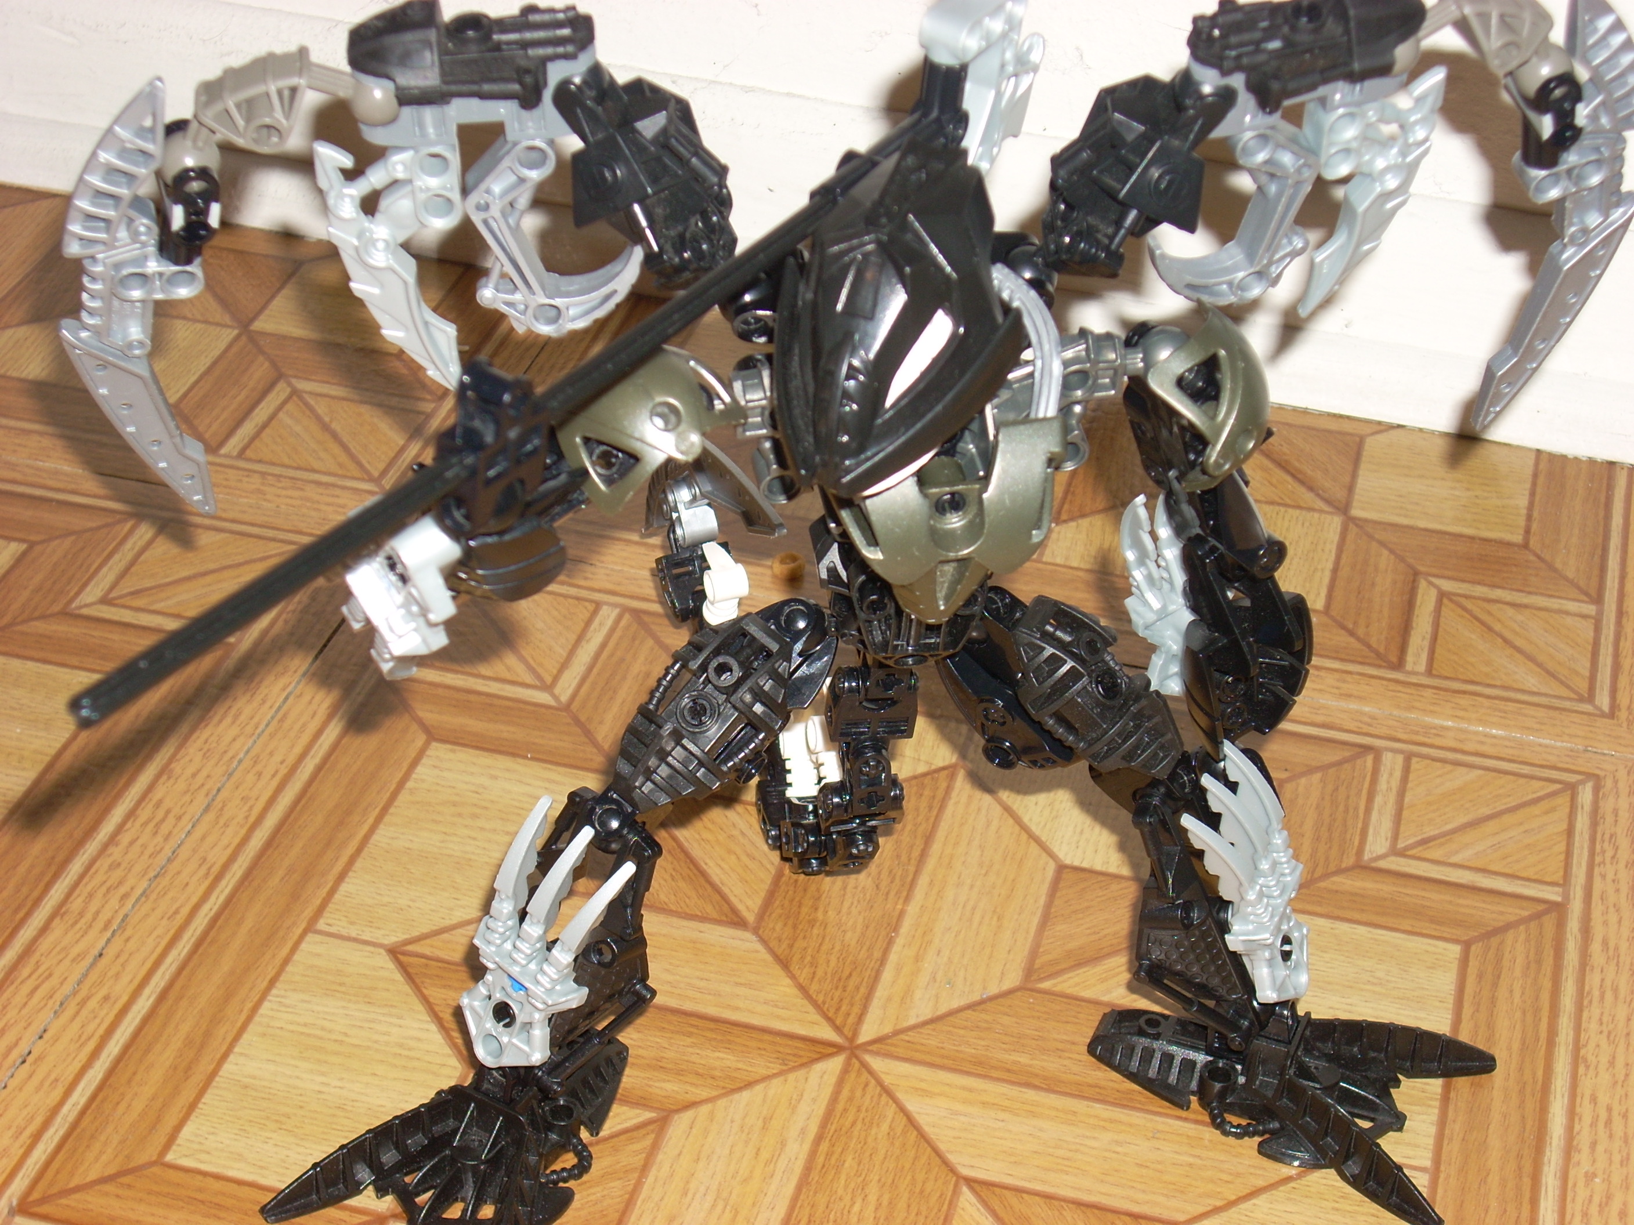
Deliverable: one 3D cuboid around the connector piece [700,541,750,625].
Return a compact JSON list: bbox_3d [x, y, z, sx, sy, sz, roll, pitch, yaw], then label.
[{"bbox_3d":[-0.021,-0.007,0.686,0.009,0.020,0.009,-10,31,-18],"label":"connector piece"}]

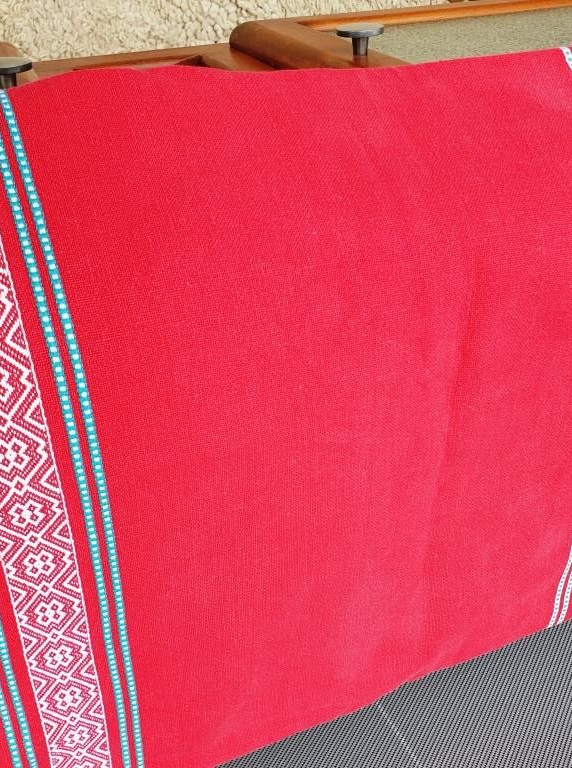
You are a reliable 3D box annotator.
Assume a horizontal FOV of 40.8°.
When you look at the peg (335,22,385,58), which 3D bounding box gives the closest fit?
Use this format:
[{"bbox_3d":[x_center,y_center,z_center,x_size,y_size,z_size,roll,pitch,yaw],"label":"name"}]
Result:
[{"bbox_3d":[0.051,-0.237,0.532,0.033,0.018,0.033,-2,35,0],"label":"peg"}]

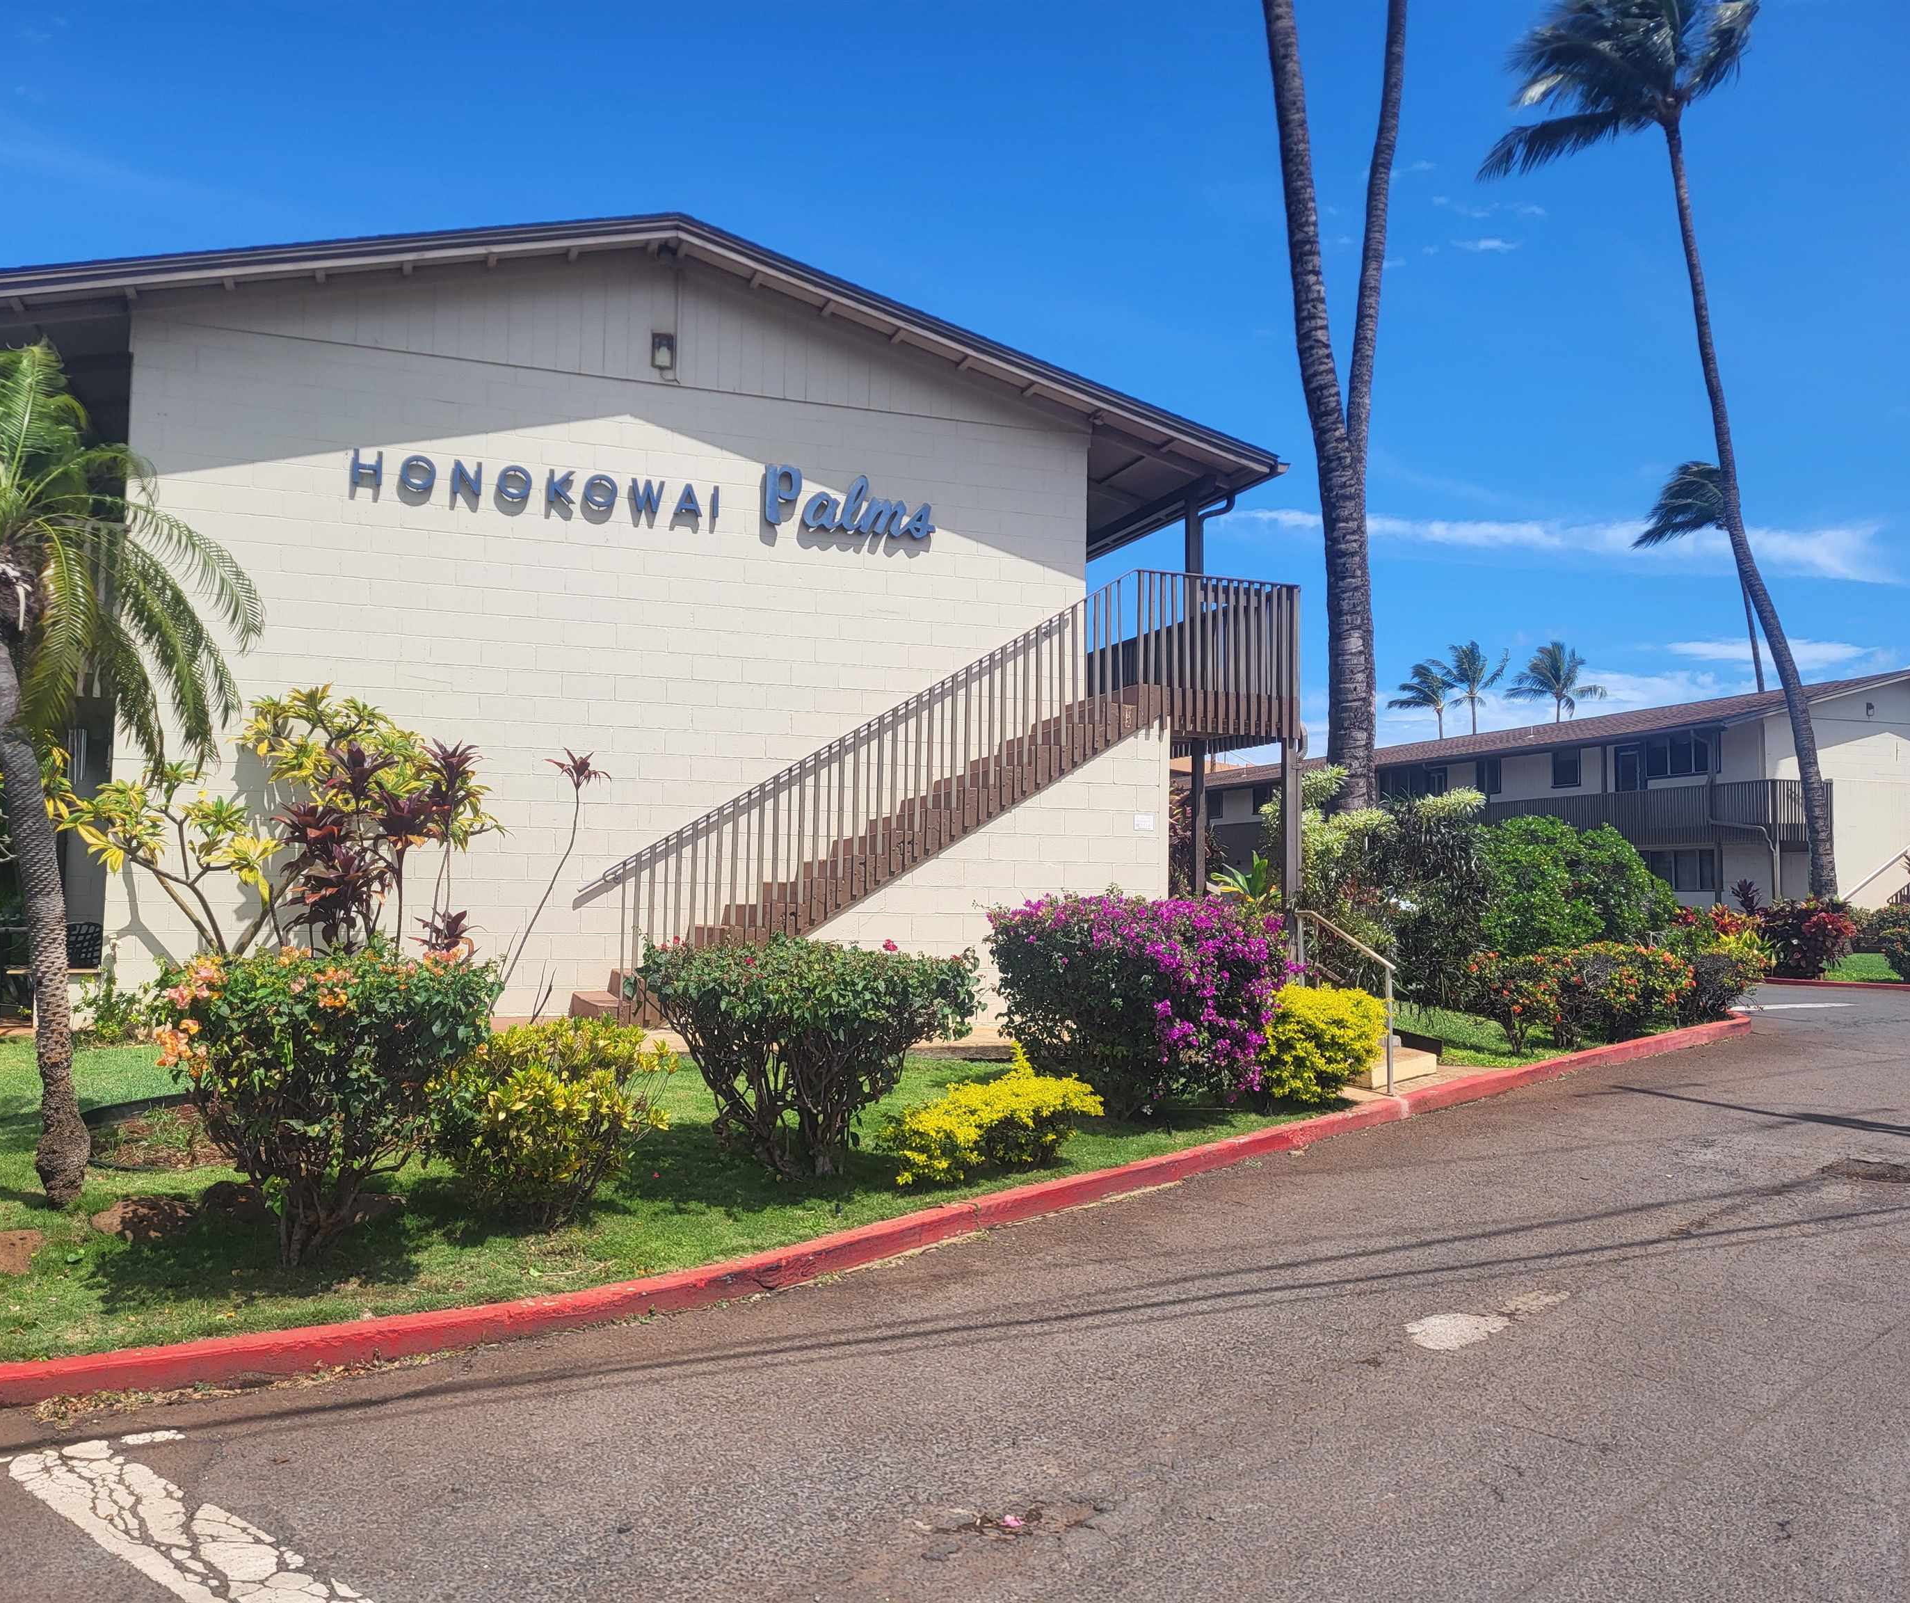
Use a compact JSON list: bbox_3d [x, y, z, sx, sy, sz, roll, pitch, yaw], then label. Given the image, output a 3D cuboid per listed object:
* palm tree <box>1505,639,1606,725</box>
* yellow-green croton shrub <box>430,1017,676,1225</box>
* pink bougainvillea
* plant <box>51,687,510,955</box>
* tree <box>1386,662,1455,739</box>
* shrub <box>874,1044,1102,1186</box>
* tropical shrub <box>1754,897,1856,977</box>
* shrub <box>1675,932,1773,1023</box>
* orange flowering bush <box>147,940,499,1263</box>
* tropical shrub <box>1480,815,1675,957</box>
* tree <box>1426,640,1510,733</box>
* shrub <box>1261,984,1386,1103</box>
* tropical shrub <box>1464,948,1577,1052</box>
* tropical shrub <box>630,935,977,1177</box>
[{"bbox_3d":[31.418,-0.721,83.367,5.200,15.300,5.000,1,-5,0],"label":"palm tree"},{"bbox_3d":[-1.682,1.326,6.713,1.026,0.837,0.980,2,-5,-14],"label":"yellow-green croton shrub"},{"bbox_3d":[1.108,1.204,9.685,1.811,1.308,1.500,0,-5,7],"label":"pink bougainvillea"},{"bbox_3d":[-4.630,0.428,11.085,2.761,2.502,1.250,2,-5,-20],"label":"plant"},{"bbox_3d":[30.689,0.312,105.348,4.770,19.125,5.000,-1,-5,16],"label":"tree"},{"bbox_3d":[0.172,1.658,8.500,1.202,0.760,1.000,1,-5,0],"label":"shrub"},{"bbox_3d":[14.429,2.334,27.200,1.726,1.358,1.600,1,-5,0],"label":"tropical shrub"},{"bbox_3d":[8.957,2.052,18.700,1.089,1.089,1.100,1,-5,0],"label":"shrub"},{"bbox_3d":[-2.428,1.141,6.176,1.263,1.217,1.220,2,-5,-21],"label":"orange flowering bush"},{"bbox_3d":[6.821,1.249,17.561,1.996,2.193,2.100,-1,-5,21],"label":"tropical shrub"},{"bbox_3d":[33.098,-0.384,103.400,4.943,20.226,5.200,-1,-5,18],"label":"tree"},{"bbox_3d":[2.518,1.637,11.004,0.870,0.762,0.850,-1,-5,13],"label":"shrub"},{"bbox_3d":[5.053,1.776,14.350,1.015,0.940,1.000,1,-5,0],"label":"tropical shrub"},{"bbox_3d":[-0.718,1.193,7.627,1.643,1.105,1.350,1,-5,-5],"label":"tropical shrub"}]

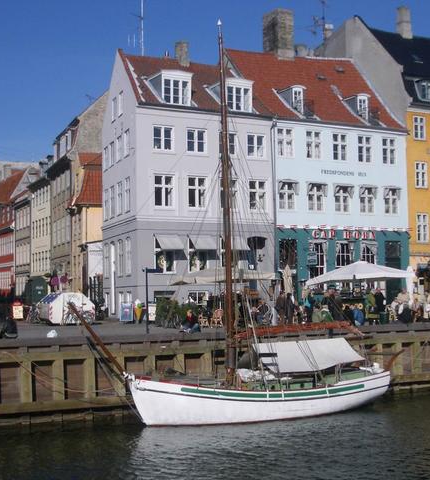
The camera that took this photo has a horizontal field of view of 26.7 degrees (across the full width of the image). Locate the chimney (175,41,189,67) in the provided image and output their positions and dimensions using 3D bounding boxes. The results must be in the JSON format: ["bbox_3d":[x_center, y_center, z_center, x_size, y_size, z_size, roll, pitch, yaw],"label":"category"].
[{"bbox_3d":[-2.239,-12.889,63.331,0.620,1.740,0.880,1,-4,-31],"label":"chimney"}]

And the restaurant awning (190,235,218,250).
[{"bbox_3d":[-0.722,0.160,57.231,1.620,0.950,0.920,1,-4,-31],"label":"restaurant awning"}]

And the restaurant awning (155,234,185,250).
[{"bbox_3d":[-2.758,0.166,56.007,1.620,0.950,0.920,1,-4,-31],"label":"restaurant awning"}]

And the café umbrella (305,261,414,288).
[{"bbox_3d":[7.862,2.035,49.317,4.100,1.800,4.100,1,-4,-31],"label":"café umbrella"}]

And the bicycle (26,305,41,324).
[{"bbox_3d":[-10.418,4.276,52.000,0.580,1.080,1.720,-2,-4,15],"label":"bicycle"}]

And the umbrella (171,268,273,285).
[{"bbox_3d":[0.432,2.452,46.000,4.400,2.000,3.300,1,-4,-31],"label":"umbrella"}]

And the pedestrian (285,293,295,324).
[{"bbox_3d":[3.783,3.504,46.000,0.500,1.690,0.400,-2,-4,15],"label":"pedestrian"}]

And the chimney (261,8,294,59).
[{"bbox_3d":[4.740,-14.786,66.830,1.400,3.800,2.000,1,-4,-31],"label":"chimney"}]

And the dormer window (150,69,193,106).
[{"bbox_3d":[-2.954,-9.623,58.960,2.100,2.080,2.200,1,-4,-31],"label":"dormer window"}]

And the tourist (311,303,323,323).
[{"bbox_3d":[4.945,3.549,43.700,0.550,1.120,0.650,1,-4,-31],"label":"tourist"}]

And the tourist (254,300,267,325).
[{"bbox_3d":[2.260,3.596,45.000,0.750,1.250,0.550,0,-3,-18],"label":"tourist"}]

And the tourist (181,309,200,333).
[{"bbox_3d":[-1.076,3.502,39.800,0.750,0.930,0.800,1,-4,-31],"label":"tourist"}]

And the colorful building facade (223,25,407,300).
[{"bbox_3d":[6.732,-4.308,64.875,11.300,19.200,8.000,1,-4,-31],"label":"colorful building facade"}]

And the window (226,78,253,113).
[{"bbox_3d":[1.181,-9.682,61.390,2.100,2.080,2.100,1,-4,-31],"label":"window"}]

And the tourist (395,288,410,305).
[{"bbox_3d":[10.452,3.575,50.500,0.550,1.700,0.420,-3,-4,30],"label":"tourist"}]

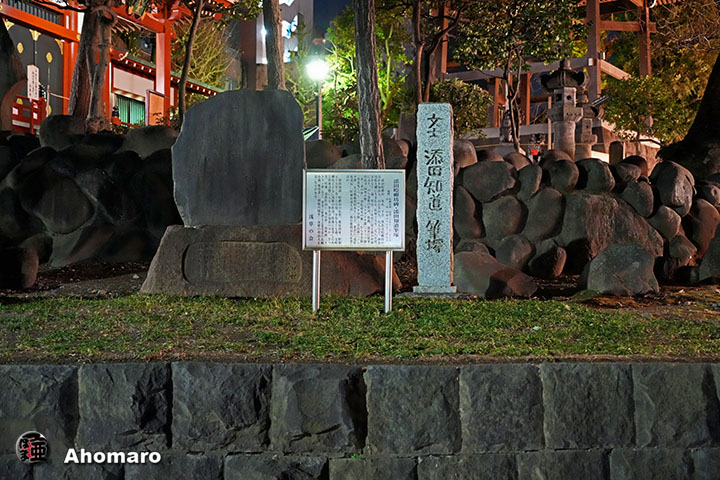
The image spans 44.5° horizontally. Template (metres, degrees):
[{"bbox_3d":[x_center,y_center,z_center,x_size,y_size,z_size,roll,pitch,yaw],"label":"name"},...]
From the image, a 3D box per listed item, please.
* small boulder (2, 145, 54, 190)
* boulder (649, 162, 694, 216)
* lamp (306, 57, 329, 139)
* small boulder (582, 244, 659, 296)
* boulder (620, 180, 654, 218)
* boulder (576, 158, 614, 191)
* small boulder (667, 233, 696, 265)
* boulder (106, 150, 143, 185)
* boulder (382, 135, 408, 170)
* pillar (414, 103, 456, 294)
[{"bbox_3d":[-3.805,-0.844,10.100,0.597,0.505,0.483,0,0,0],"label":"small boulder"},{"bbox_3d":[3.593,-0.585,10.100,0.517,0.654,0.500,0,0,0],"label":"boulder"},{"bbox_3d":[-0.725,-2.003,15.000,0.375,2.250,0.360,0,0,0],"label":"lamp"},{"bbox_3d":[2.779,0.329,9.350,0.808,0.563,0.600,0,0,0],"label":"small boulder"},{"bbox_3d":[3.248,-0.480,10.300,0.398,0.433,0.380,0,0,0],"label":"boulder"},{"bbox_3d":[2.795,-0.762,10.400,0.449,0.402,0.420,0,0,0],"label":"boulder"},{"bbox_3d":[3.482,0.103,9.500,0.302,0.324,0.275,0,0,0],"label":"small boulder"},{"bbox_3d":[-2.891,-0.884,10.800,0.491,0.430,0.420,0,0,0],"label":"boulder"},{"bbox_3d":[0.402,-0.993,10.100,0.349,0.386,0.323,0,0,0],"label":"boulder"},{"bbox_3d":[0.709,-0.379,8.200,0.385,1.749,0.270,0,0,10],"label":"pillar"}]

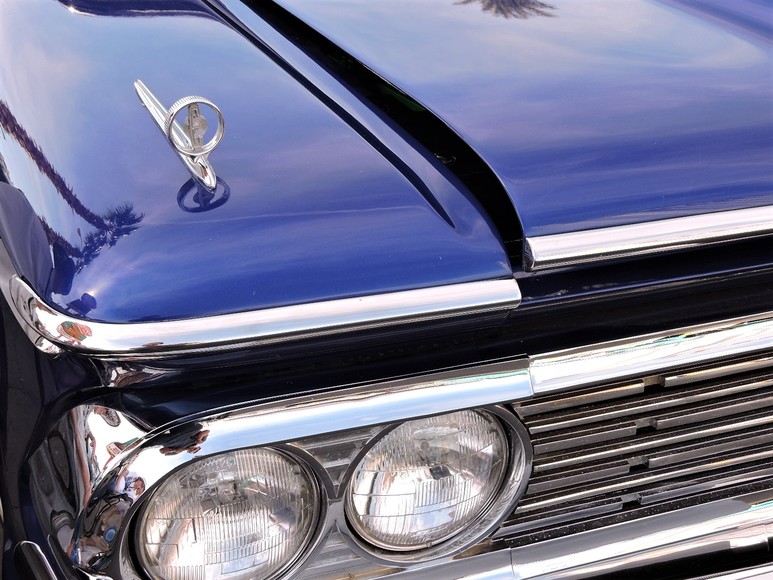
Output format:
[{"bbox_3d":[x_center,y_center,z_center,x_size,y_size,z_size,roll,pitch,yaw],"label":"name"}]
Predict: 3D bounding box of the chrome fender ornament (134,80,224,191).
[{"bbox_3d":[-0.199,-0.175,1.230,0.049,0.063,0.262,-12,32,-20],"label":"chrome fender ornament"}]

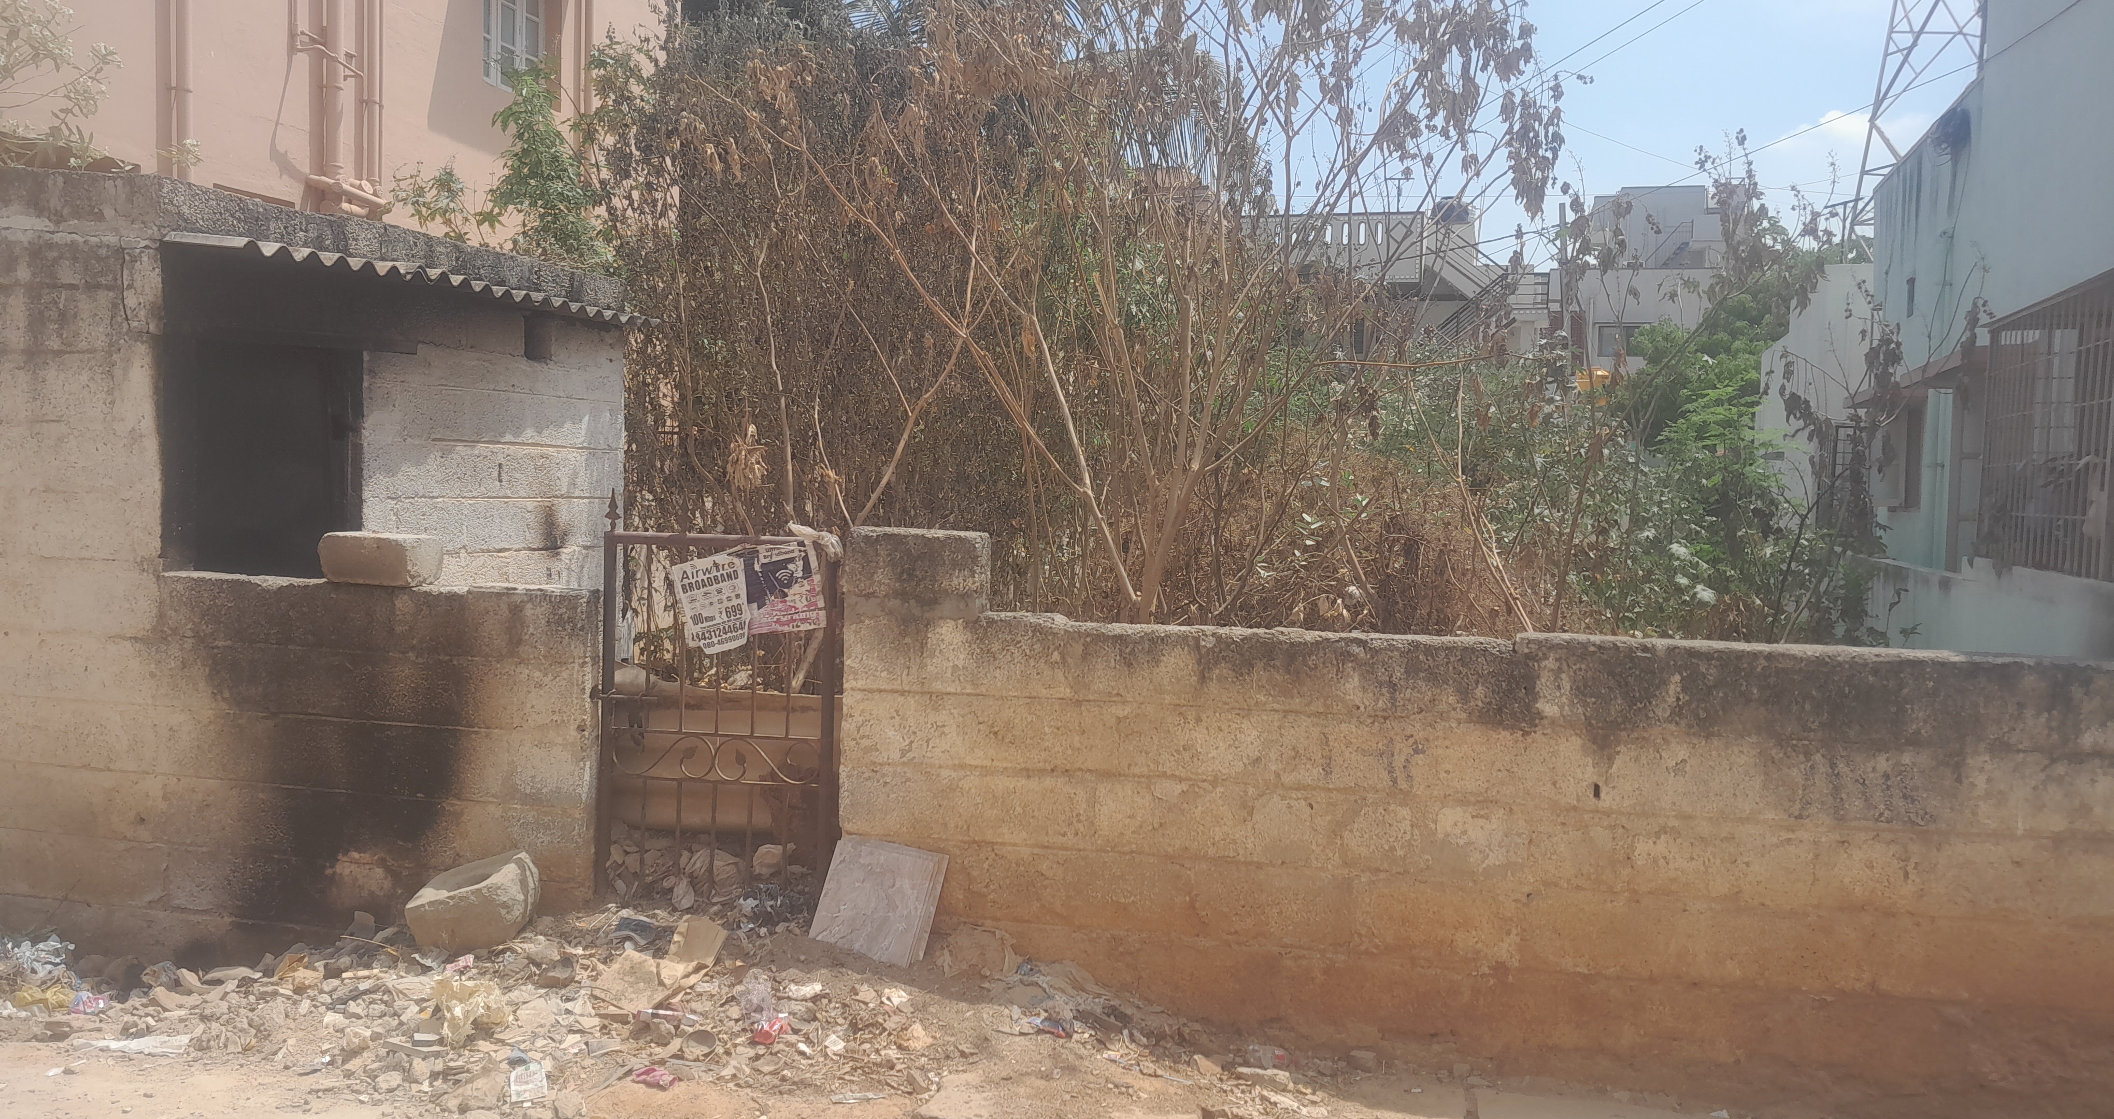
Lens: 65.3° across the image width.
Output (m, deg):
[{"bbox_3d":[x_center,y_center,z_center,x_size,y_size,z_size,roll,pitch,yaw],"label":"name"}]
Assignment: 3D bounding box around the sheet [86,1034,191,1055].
[{"bbox_3d":[-2.562,1.353,4.596,0.280,0.030,0.140,0,0,4],"label":"sheet"}]

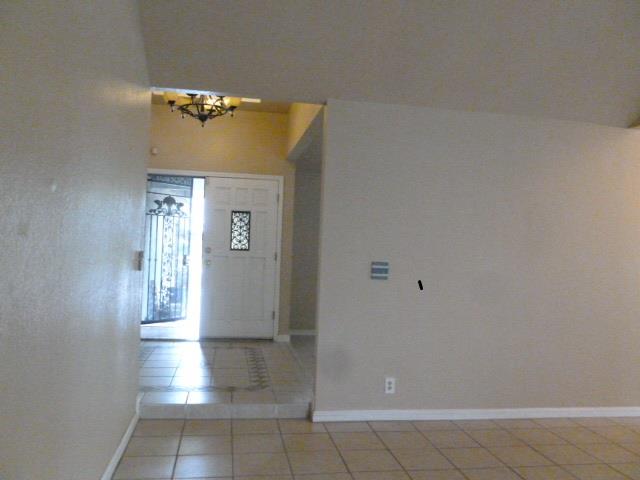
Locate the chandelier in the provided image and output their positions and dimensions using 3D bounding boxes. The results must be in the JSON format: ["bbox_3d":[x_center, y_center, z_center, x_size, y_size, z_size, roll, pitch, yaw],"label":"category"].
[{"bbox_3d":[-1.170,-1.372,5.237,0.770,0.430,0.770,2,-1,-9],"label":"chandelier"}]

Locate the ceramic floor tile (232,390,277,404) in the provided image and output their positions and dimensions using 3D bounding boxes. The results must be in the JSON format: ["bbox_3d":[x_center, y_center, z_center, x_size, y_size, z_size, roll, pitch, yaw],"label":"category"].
[{"bbox_3d":[-0.512,1.223,4.012,0.326,0.010,0.326,2,-1,-10],"label":"ceramic floor tile"}]

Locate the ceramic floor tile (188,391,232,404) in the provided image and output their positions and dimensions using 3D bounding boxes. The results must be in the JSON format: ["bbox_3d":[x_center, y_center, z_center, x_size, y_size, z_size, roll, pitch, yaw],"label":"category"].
[{"bbox_3d":[-0.837,1.205,3.933,0.320,0.010,0.325,2,-1,-9],"label":"ceramic floor tile"}]

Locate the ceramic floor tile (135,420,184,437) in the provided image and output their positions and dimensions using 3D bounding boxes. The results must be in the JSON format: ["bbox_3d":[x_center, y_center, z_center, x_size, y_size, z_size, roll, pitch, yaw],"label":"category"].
[{"bbox_3d":[-1.109,1.303,3.571,0.326,0.010,0.326,2,-1,-10],"label":"ceramic floor tile"}]

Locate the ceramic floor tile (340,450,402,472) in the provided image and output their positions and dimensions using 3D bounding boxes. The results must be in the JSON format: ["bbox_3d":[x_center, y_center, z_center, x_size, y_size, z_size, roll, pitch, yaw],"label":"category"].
[{"bbox_3d":[0.303,1.345,3.147,0.326,0.010,0.326,2,-1,-10],"label":"ceramic floor tile"}]

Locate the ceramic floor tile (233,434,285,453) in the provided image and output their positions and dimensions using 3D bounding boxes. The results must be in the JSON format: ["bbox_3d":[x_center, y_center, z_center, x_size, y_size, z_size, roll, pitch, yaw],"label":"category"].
[{"bbox_3d":[-0.396,1.312,3.328,0.318,0.010,0.318,2,-1,-9],"label":"ceramic floor tile"}]

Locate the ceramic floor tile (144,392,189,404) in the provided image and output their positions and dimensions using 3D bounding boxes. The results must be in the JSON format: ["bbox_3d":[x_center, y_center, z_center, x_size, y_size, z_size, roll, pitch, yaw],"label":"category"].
[{"bbox_3d":[-1.166,1.193,3.888,0.320,0.010,0.325,2,-1,-9],"label":"ceramic floor tile"}]

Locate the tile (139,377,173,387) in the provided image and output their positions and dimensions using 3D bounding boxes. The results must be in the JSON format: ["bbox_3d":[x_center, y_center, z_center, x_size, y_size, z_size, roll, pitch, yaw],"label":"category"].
[{"bbox_3d":[-1.425,1.199,4.380,0.326,0.010,0.326,2,-1,-10],"label":"tile"}]

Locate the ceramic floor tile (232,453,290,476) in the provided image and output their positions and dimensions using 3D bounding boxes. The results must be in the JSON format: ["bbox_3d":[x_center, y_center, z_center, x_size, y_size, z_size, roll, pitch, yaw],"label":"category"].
[{"bbox_3d":[-0.346,1.318,3.034,0.326,0.010,0.326,2,-1,-10],"label":"ceramic floor tile"}]

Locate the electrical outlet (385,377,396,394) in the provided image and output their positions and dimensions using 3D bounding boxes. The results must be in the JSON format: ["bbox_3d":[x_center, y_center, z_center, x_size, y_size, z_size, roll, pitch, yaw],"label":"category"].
[{"bbox_3d":[0.528,1.092,3.870,0.073,0.116,0.012,2,-1,-9],"label":"electrical outlet"}]

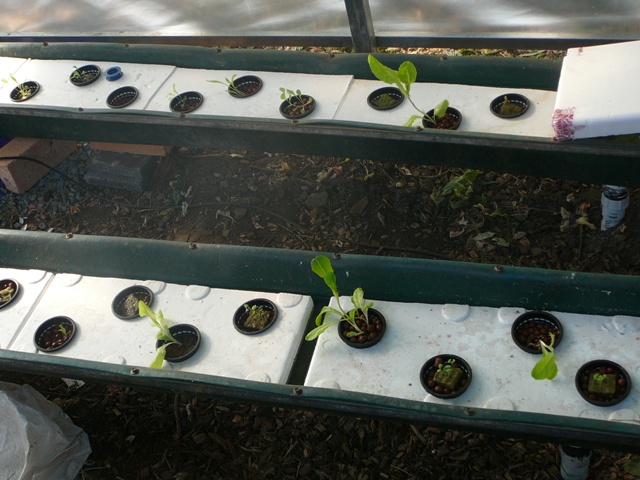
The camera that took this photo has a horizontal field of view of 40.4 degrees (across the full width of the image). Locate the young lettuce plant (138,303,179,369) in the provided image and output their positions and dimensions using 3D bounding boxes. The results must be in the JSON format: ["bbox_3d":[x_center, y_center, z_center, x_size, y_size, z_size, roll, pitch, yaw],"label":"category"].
[{"bbox_3d":[-0.256,0.149,1.387,0.066,0.083,0.090,-7,47,8],"label":"young lettuce plant"}]

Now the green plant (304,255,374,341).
[{"bbox_3d":[0.025,0.088,1.344,0.110,0.112,0.100,-7,47,8],"label":"green plant"}]

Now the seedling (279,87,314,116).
[{"bbox_3d":[-0.046,-0.282,1.769,0.065,0.050,0.050,-7,47,8],"label":"seedling"}]

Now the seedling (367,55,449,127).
[{"bbox_3d":[0.168,-0.281,1.656,0.142,0.127,0.110,-7,47,8],"label":"seedling"}]

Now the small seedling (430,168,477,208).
[{"bbox_3d":[0.293,-0.120,1.903,0.103,0.060,0.090,-7,47,8],"label":"small seedling"}]

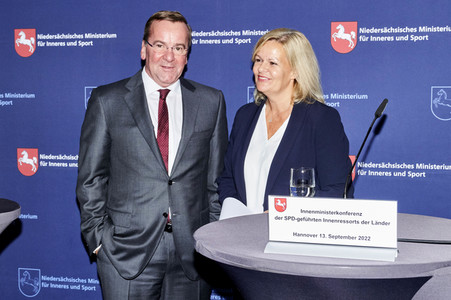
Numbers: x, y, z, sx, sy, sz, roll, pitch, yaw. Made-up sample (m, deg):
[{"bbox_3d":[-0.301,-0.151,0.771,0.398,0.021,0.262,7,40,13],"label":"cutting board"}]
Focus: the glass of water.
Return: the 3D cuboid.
[{"bbox_3d":[0.213,0.123,1.200,0.070,0.145,0.070,0,2,0],"label":"glass of water"}]

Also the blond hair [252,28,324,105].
[{"bbox_3d":[0.234,-0.311,1.630,0.240,0.280,0.250,5,2,38],"label":"blond hair"}]

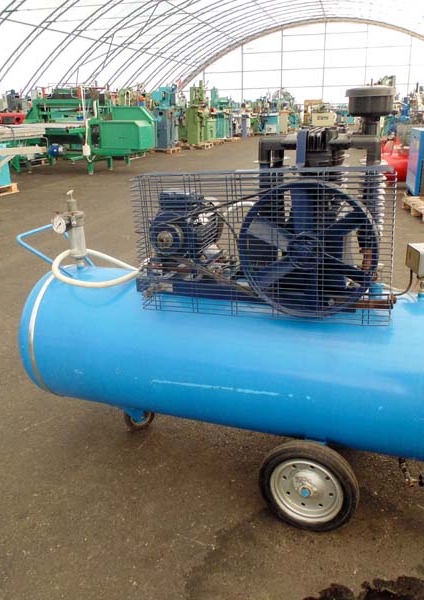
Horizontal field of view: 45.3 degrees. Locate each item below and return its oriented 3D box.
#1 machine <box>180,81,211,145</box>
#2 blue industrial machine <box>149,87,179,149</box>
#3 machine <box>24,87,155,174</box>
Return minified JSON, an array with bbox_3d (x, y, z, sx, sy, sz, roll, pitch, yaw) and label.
[{"bbox_3d":[-0.533,-6.114,16.505,0.750,1.870,0.750,7,23,19],"label":"machine"},{"bbox_3d":[-1.387,-5.548,15.327,0.670,1.700,0.720,7,23,19],"label":"blue industrial machine"},{"bbox_3d":[-2.728,-3.991,11.742,2.700,1.740,1.600,7,23,19],"label":"machine"}]

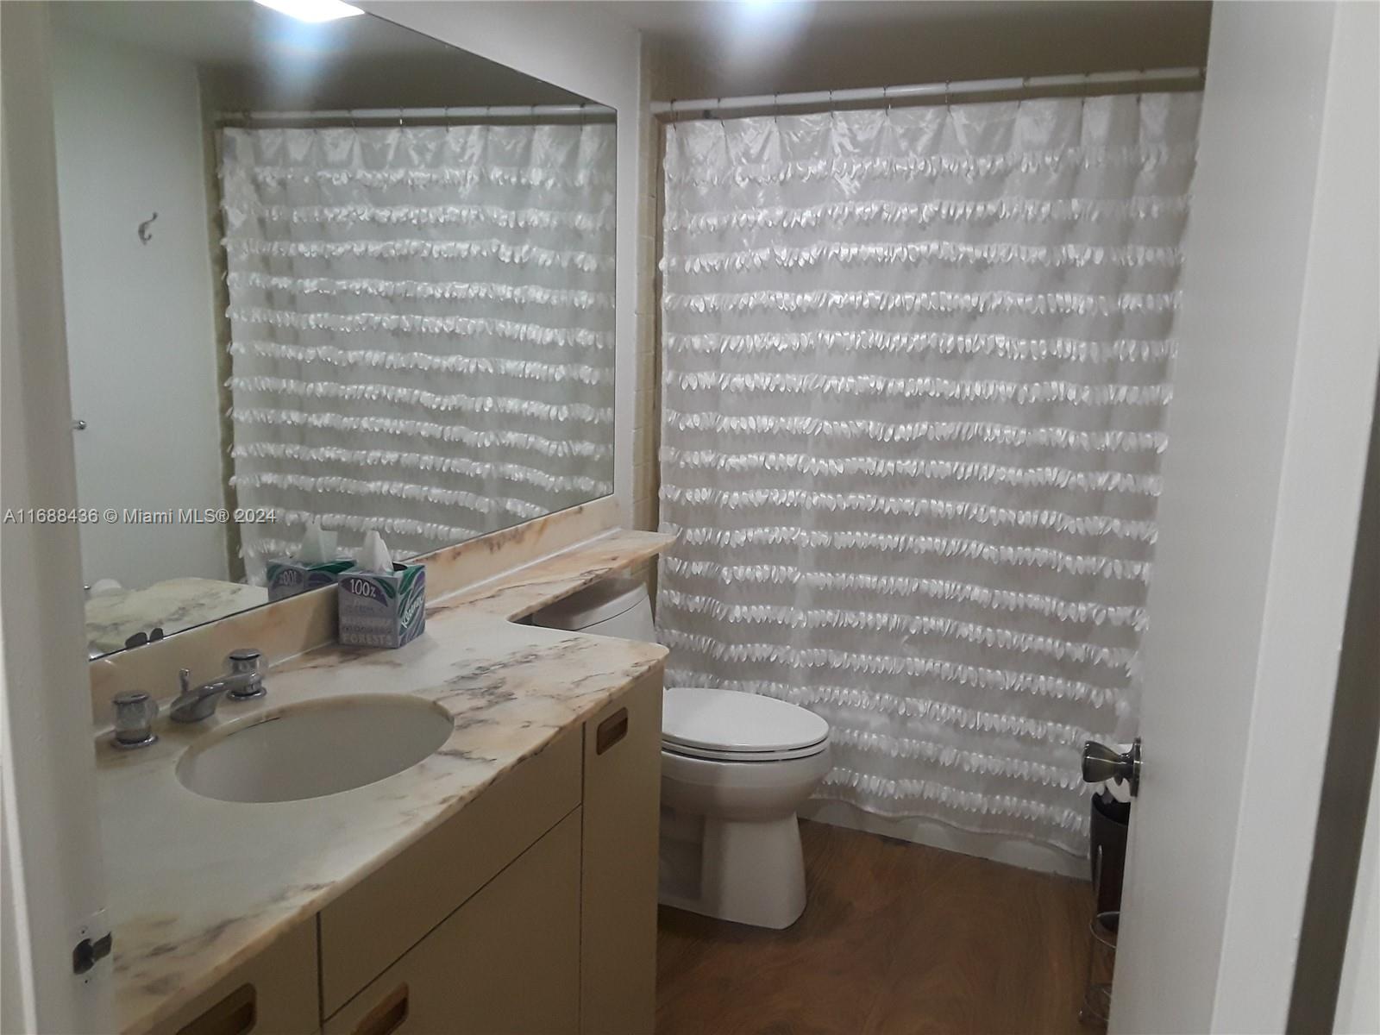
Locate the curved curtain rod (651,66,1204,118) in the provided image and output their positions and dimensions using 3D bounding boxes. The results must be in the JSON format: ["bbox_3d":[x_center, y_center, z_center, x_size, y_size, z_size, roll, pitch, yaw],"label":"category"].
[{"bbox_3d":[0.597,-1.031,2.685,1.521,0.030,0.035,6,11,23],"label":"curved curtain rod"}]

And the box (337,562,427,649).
[{"bbox_3d":[-0.537,0.151,1.954,0.108,0.127,0.105,3,11,11],"label":"box"}]

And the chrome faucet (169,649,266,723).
[{"bbox_3d":[-0.668,0.249,1.579,0.179,0.082,0.058,6,11,23],"label":"chrome faucet"}]

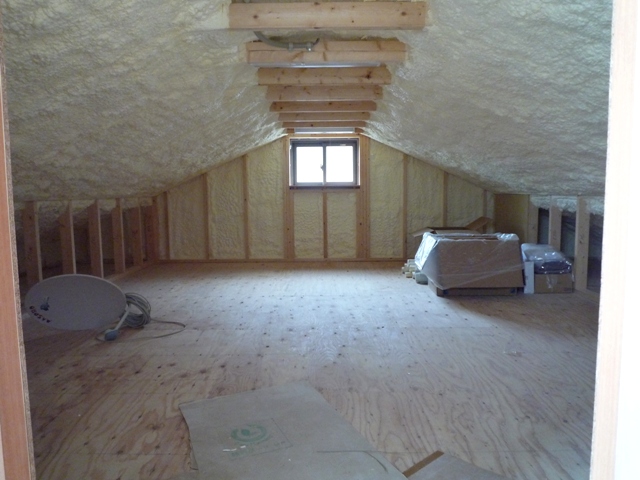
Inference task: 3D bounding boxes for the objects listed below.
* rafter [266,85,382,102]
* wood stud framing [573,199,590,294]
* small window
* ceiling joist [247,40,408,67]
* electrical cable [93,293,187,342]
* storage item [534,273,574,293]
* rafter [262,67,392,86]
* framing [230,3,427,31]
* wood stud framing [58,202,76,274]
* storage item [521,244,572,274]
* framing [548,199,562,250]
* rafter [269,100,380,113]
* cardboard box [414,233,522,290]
[{"bbox_3d":[0.030,-0.986,3.103,0.780,0.100,0.042,0,6,0],"label":"rafter"},{"bbox_3d":[2.119,0.024,3.744,0.097,0.760,0.040,0,5,1],"label":"wood stud framing"},{"bbox_3d":[0.057,-0.875,5.267,0.780,0.565,0.090,0,6,0],"label":"small window"},{"bbox_3d":[0.031,-0.889,2.200,0.765,0.104,0.044,0,6,0],"label":"ceiling joist"},{"bbox_3d":[-0.993,0.428,2.660,0.400,0.170,0.460,0,5,1],"label":"electrical cable"},{"bbox_3d":[1.862,0.327,3.848,0.310,0.163,0.330,0,6,0],"label":"storage item"},{"bbox_3d":[0.033,-1.031,2.907,0.840,0.106,0.037,0,5,1],"label":"rafter"},{"bbox_3d":[0.032,-0.963,1.989,0.850,0.107,0.038,0,5,1],"label":"framing"},{"bbox_3d":[-2.042,0.049,3.735,0.097,0.750,0.040,0,5,1],"label":"wood stud framing"},{"bbox_3d":[1.817,0.137,3.823,0.370,0.210,0.460,0,5,1],"label":"storage item"},{"bbox_3d":[2.147,-0.024,4.216,0.097,0.760,0.040,0,5,1],"label":"framing"},{"bbox_3d":[0.029,-1.032,3.556,0.800,0.098,0.042,0,6,0],"label":"rafter"},{"bbox_3d":[1.187,0.155,3.782,0.730,0.400,0.570,0,5,1],"label":"cardboard box"}]

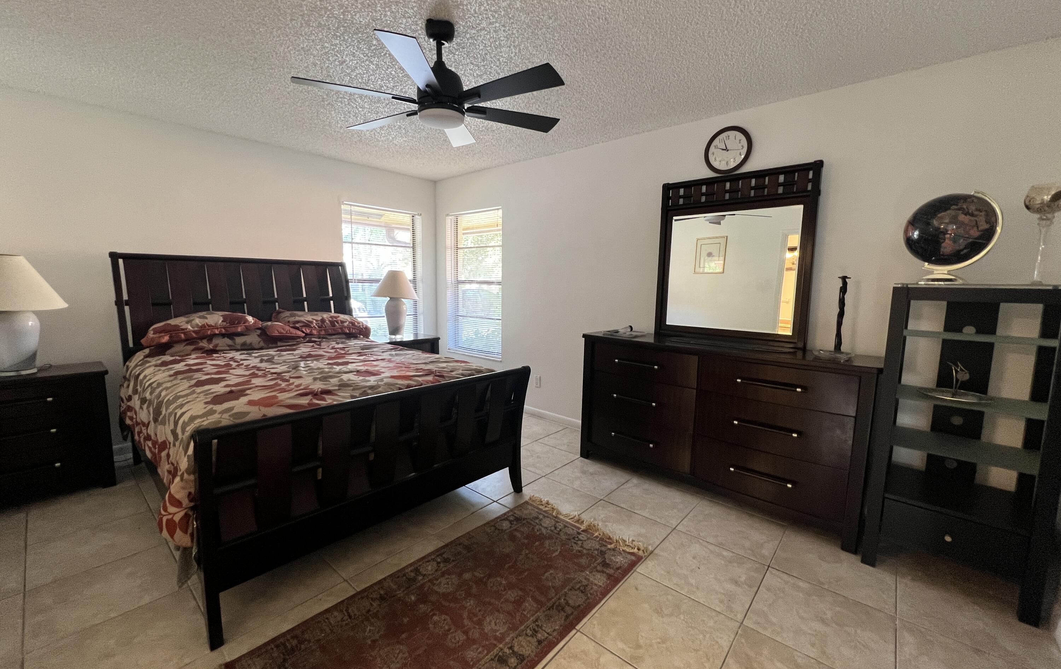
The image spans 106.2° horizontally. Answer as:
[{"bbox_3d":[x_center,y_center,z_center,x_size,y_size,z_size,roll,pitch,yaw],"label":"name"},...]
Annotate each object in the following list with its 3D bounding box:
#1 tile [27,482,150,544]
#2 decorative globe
[{"bbox_3d":[-2.562,1.032,2.313,0.460,0.010,0.460,7,9,40],"label":"tile"},{"bbox_3d":[1.915,-0.443,1.826,0.340,0.420,0.310,6,8,41],"label":"decorative globe"}]

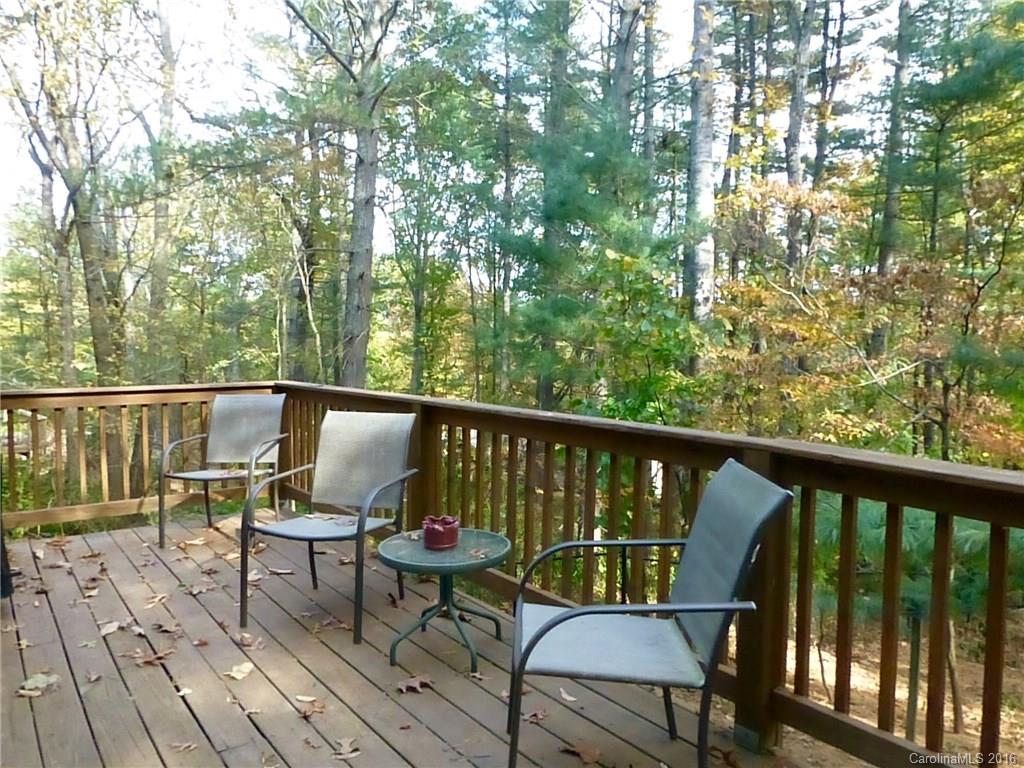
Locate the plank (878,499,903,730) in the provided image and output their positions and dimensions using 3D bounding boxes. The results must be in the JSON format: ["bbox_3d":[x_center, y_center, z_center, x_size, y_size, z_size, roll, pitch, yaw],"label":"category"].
[{"bbox_3d":[1.036,0.641,1.944,0.034,0.680,0.034,-2,4,-39],"label":"plank"}]

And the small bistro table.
[{"bbox_3d":[-0.260,0.859,2.828,0.526,0.426,0.526,1,3,0],"label":"small bistro table"}]

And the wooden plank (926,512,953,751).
[{"bbox_3d":[1.139,0.666,1.890,0.035,0.710,0.035,-2,4,-39],"label":"wooden plank"}]

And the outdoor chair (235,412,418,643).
[{"bbox_3d":[-0.803,0.596,3.289,0.589,0.893,0.708,1,3,16],"label":"outdoor chair"}]

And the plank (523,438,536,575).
[{"bbox_3d":[0.082,0.555,3.155,0.036,0.640,0.036,-2,4,-38],"label":"plank"}]

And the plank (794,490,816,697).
[{"bbox_3d":[0.882,0.628,2.133,0.034,0.680,0.034,-2,4,-39],"label":"plank"}]

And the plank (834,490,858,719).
[{"bbox_3d":[0.957,0.627,2.030,0.036,0.640,0.036,-2,4,-38],"label":"plank"}]

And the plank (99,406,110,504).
[{"bbox_3d":[-2.639,0.454,4.598,0.034,0.680,0.034,-2,4,-39],"label":"plank"}]

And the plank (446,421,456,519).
[{"bbox_3d":[-0.311,0.545,3.684,0.035,0.710,0.035,-2,4,-39],"label":"plank"}]

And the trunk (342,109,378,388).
[{"bbox_3d":[-1.984,-1.840,9.400,0.300,4.000,0.300,4,3,0],"label":"trunk"}]

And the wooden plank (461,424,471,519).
[{"bbox_3d":[-0.233,0.551,3.587,0.035,0.710,0.035,-2,4,-39],"label":"wooden plank"}]

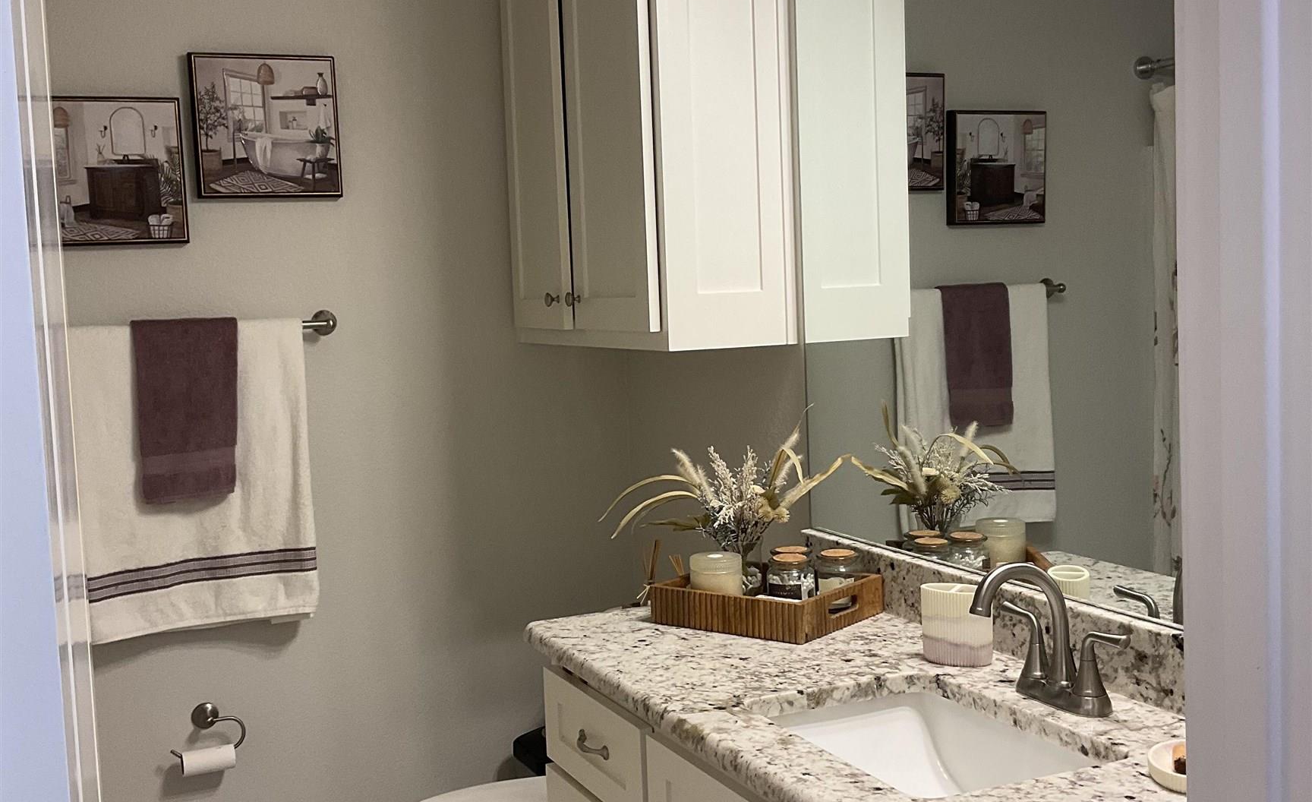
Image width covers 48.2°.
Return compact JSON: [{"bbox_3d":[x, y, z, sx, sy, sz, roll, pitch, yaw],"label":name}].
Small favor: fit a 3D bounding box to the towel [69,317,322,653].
[{"bbox_3d":[-0.971,0.157,3.084,0.495,0.660,0.070,-4,5,-24],"label":"towel"}]

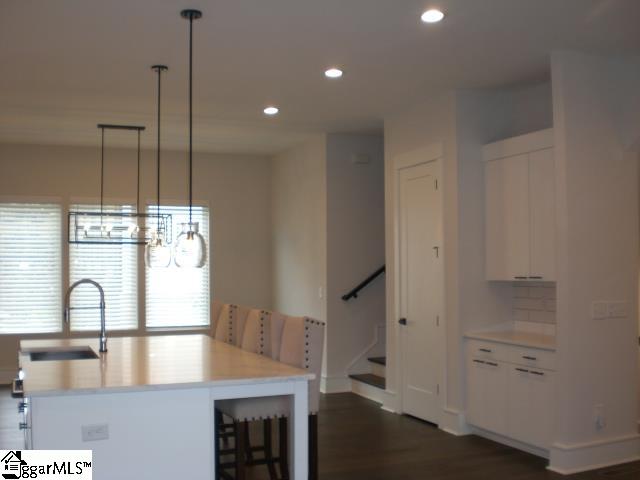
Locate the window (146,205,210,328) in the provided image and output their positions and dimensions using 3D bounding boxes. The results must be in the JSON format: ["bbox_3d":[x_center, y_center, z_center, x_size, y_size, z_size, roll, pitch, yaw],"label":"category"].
[{"bbox_3d":[-1.914,0.370,9.498,0.867,1.640,0.100,1,-2,-24],"label":"window"}]

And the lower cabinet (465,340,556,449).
[{"bbox_3d":[1.803,1.270,5.796,0.580,0.840,1.219,1,-2,-24],"label":"lower cabinet"}]

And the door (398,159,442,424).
[{"bbox_3d":[0.983,0.504,6.821,0.050,2.476,0.684,1,-2,-24],"label":"door"}]

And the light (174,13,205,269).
[{"bbox_3d":[-0.799,-0.617,4.366,0.195,1.584,0.195,1,-2,-24],"label":"light"}]

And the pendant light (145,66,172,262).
[{"bbox_3d":[-1.244,-0.574,5.447,0.197,1.551,0.197,1,-3,-23],"label":"pendant light"}]

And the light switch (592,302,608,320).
[{"bbox_3d":[2.084,0.524,5.223,0.152,0.130,0.012,0,-2,-24],"label":"light switch"}]

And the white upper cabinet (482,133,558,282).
[{"bbox_3d":[1.903,-0.271,5.902,0.335,1.234,1.219,1,-2,-24],"label":"white upper cabinet"}]

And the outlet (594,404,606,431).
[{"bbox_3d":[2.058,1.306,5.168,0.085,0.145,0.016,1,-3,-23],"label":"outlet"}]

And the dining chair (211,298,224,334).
[{"bbox_3d":[-0.975,1.129,5.898,0.580,1.170,0.550,1,-3,-23],"label":"dining chair"}]

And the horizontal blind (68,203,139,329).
[{"bbox_3d":[-2.798,0.367,9.108,0.855,1.623,0.070,1,-2,-24],"label":"horizontal blind"}]

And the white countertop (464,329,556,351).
[{"bbox_3d":[1.795,0.842,5.809,0.595,0.034,1.219,1,-2,-24],"label":"white countertop"}]

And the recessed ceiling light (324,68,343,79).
[{"bbox_3d":[0.112,-1.340,5.679,0.155,0.025,0.155,1,-3,-23],"label":"recessed ceiling light"}]

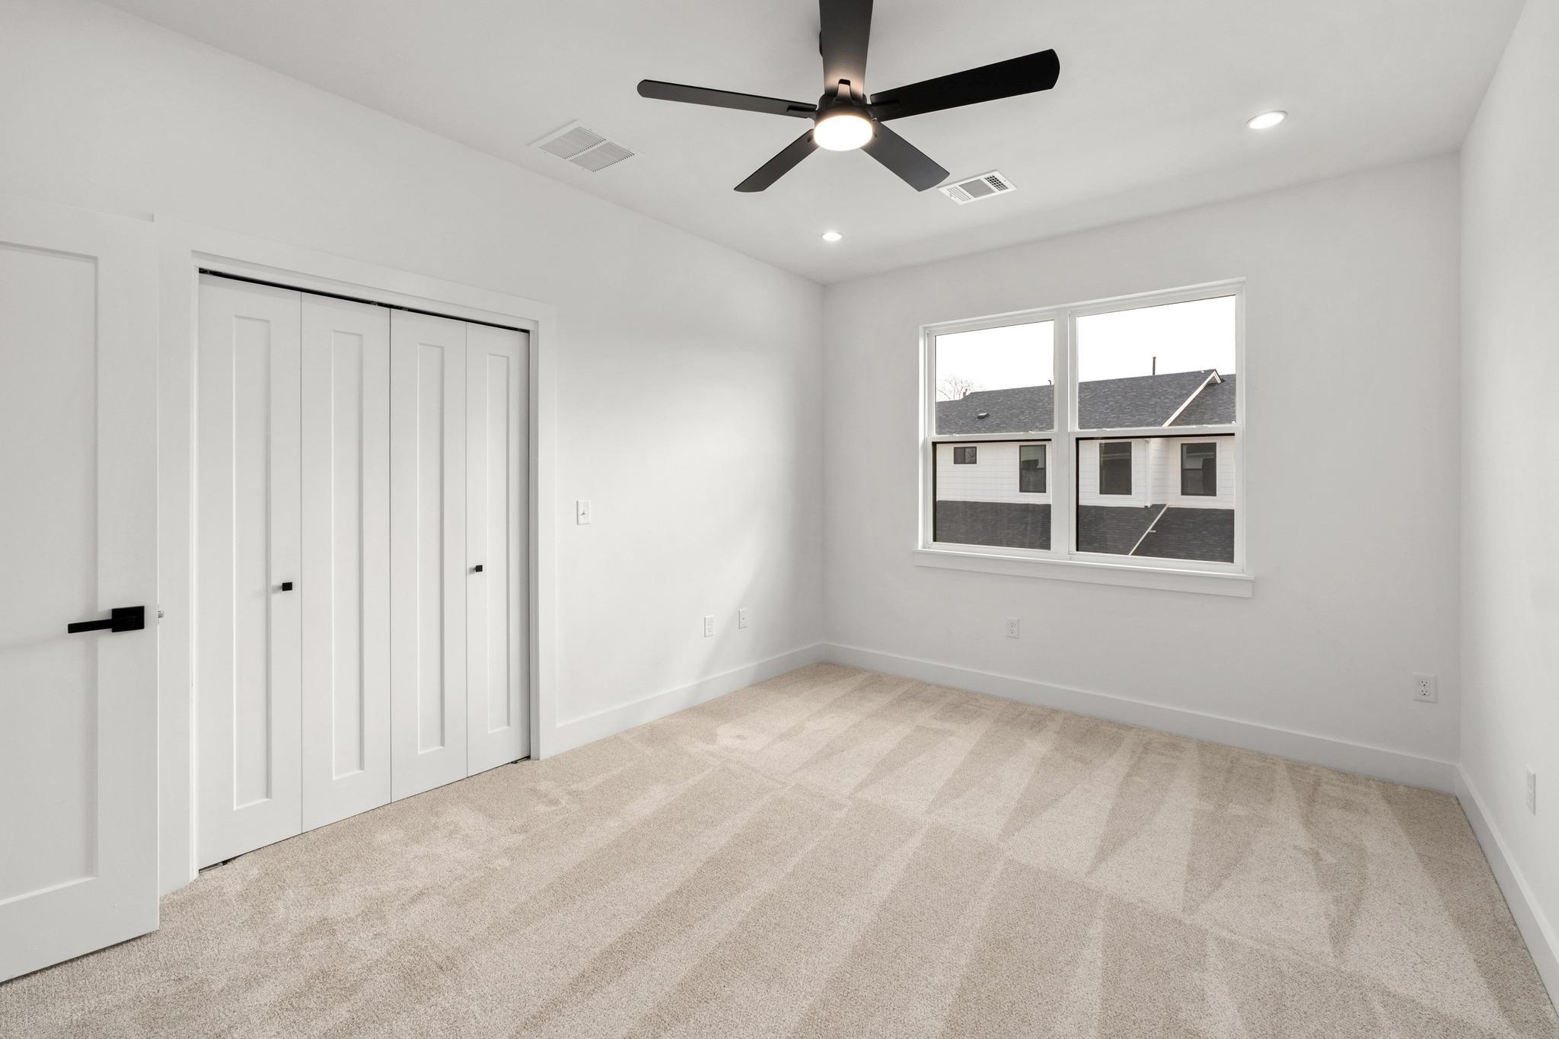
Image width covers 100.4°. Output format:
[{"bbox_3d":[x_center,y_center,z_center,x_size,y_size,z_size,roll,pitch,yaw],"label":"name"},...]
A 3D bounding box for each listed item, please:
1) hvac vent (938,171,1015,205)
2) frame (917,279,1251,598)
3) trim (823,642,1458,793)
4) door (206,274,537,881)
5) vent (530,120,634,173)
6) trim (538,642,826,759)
[{"bbox_3d":[0.974,-1.621,3.186,0.300,0.020,0.250,3,5,37],"label":"hvac vent"},{"bbox_3d":[1.657,-0.505,3.829,1.770,1.490,0.100,2,1,37],"label":"frame"},{"bbox_3d":[1.628,1.057,3.803,3.280,0.140,0.020,3,5,37],"label":"trim"},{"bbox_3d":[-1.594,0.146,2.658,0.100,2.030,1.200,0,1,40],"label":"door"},{"bbox_3d":[-0.844,-1.613,2.843,0.350,0.020,0.345,3,5,37],"label":"vent"},{"bbox_3d":[-0.388,1.030,3.943,0.020,0.140,2.240,4,5,40],"label":"trim"}]

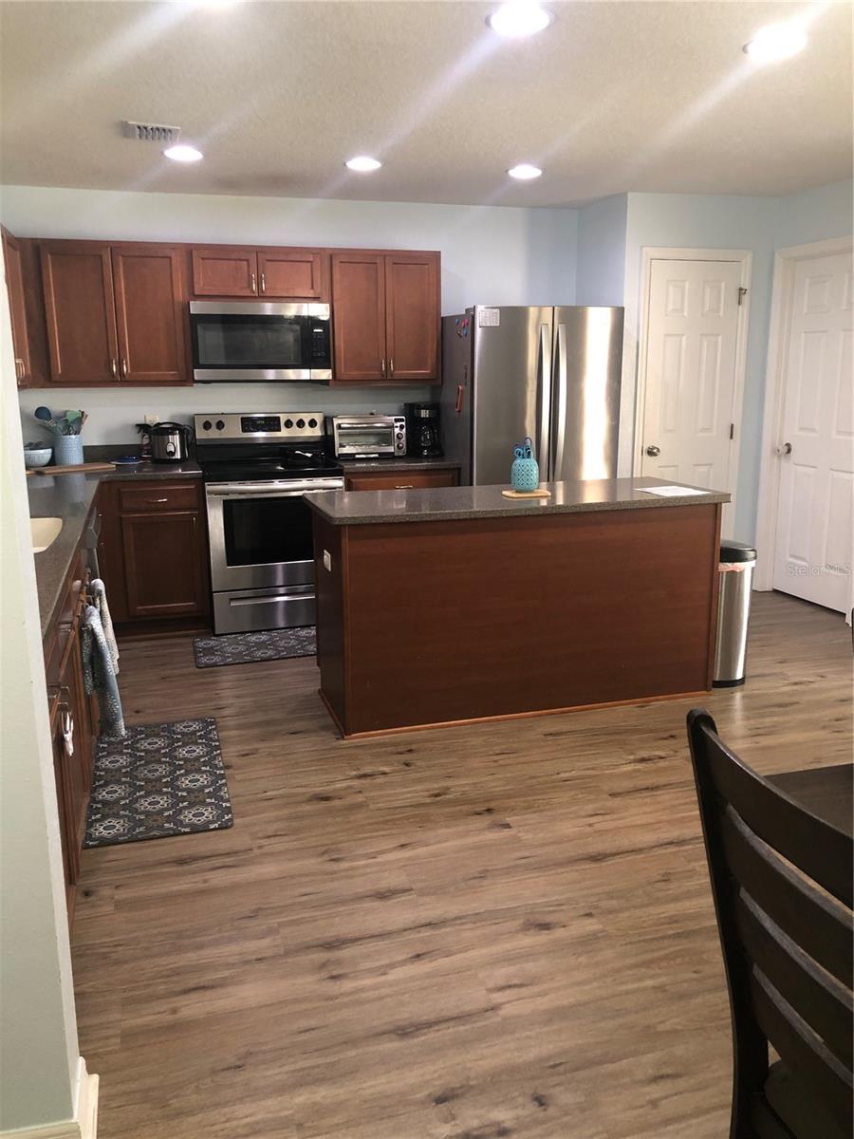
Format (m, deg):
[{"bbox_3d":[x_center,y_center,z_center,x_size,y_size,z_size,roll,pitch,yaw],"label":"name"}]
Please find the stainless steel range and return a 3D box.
[{"bbox_3d":[-0.914,-0.296,5.387,0.759,1.194,0.660,-4,13,-16],"label":"stainless steel range"}]

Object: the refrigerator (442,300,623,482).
[{"bbox_3d":[0.597,-0.673,5.674,0.910,1.785,0.820,-4,13,-16],"label":"refrigerator"}]

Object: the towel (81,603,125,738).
[{"bbox_3d":[-1.119,0.331,3.198,0.105,0.460,0.260,-4,13,-16],"label":"towel"}]

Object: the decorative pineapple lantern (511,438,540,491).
[{"bbox_3d":[0.434,-0.460,4.052,0.131,0.230,0.131,0,13,0],"label":"decorative pineapple lantern"}]

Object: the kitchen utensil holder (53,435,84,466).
[{"bbox_3d":[-2.015,-0.664,5.197,0.155,0.181,0.155,-4,13,-16],"label":"kitchen utensil holder"}]

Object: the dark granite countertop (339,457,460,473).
[{"bbox_3d":[-0.233,-0.644,5.557,0.687,0.038,0.645,-4,13,-16],"label":"dark granite countertop"}]

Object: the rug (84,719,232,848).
[{"bbox_3d":[-0.993,0.755,3.379,0.490,0.012,0.990,-4,13,-16],"label":"rug"}]

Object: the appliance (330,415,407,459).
[{"bbox_3d":[-0.376,-0.806,5.592,0.435,0.264,0.310,-4,13,-16],"label":"appliance"}]

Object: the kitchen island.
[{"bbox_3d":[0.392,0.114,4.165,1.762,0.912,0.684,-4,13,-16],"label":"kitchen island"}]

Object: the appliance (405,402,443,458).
[{"bbox_3d":[-0.036,-0.863,5.674,0.190,0.336,0.230,-4,13,-16],"label":"appliance"}]

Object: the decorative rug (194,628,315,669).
[{"bbox_3d":[-0.747,0.400,4.986,0.986,0.010,0.507,-4,13,-16],"label":"decorative rug"}]

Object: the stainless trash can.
[{"bbox_3d":[1.376,0.199,4.354,0.260,0.650,0.360,-4,13,-16],"label":"stainless trash can"}]

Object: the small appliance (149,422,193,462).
[{"bbox_3d":[-1.474,-0.724,5.290,0.215,0.245,0.210,-6,14,-22],"label":"small appliance"}]

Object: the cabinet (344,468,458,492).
[{"bbox_3d":[-0.224,-0.202,5.661,0.680,0.882,0.625,-4,13,-16],"label":"cabinet"}]

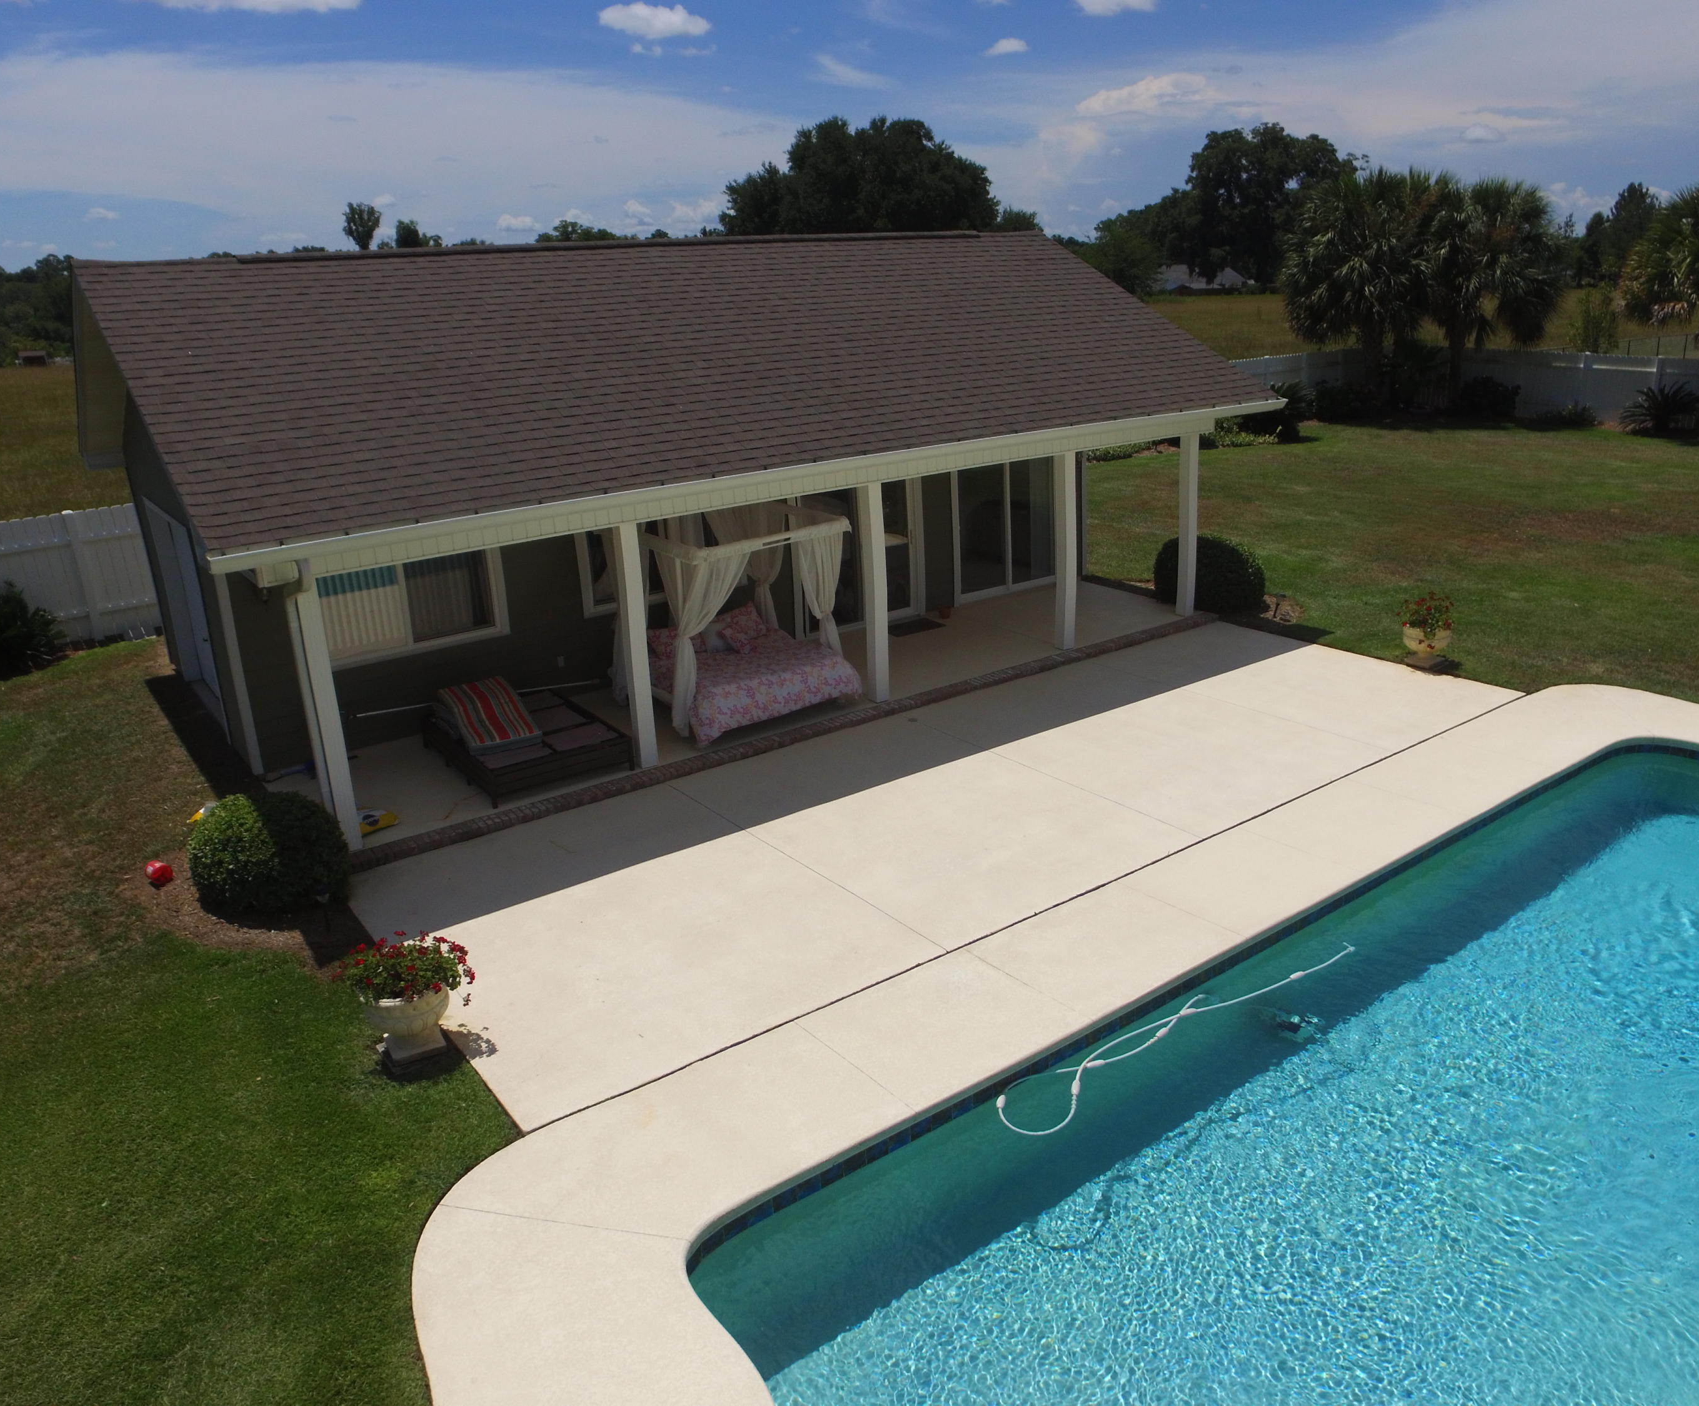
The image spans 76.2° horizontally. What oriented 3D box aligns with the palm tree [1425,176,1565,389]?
[{"bbox_3d":[19.955,-12.797,33.500,3.900,7.000,3.900,-16,22,-34],"label":"palm tree"}]

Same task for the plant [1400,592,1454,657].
[{"bbox_3d":[6.551,-0.873,12.295,0.570,0.760,0.570,-16,22,-34],"label":"plant"}]

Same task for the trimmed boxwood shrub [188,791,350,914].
[{"bbox_3d":[-4.451,1.148,8.332,1.120,0.860,1.120,-16,22,-34],"label":"trimmed boxwood shrub"}]

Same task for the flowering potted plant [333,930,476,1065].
[{"bbox_3d":[-2.611,1.738,6.371,0.780,0.800,0.780,-16,22,-34],"label":"flowering potted plant"}]

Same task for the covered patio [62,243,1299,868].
[{"bbox_3d":[-1.857,-3.124,13.949,12.409,5.056,8.708,-16,22,-34],"label":"covered patio"}]

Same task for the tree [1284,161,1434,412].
[{"bbox_3d":[16.023,-12.989,34.000,4.400,7.300,4.400,-16,22,-34],"label":"tree"}]

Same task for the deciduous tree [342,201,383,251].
[{"bbox_3d":[-49.459,-43.360,110.000,4.600,14.000,4.600,-16,22,-34],"label":"deciduous tree"}]

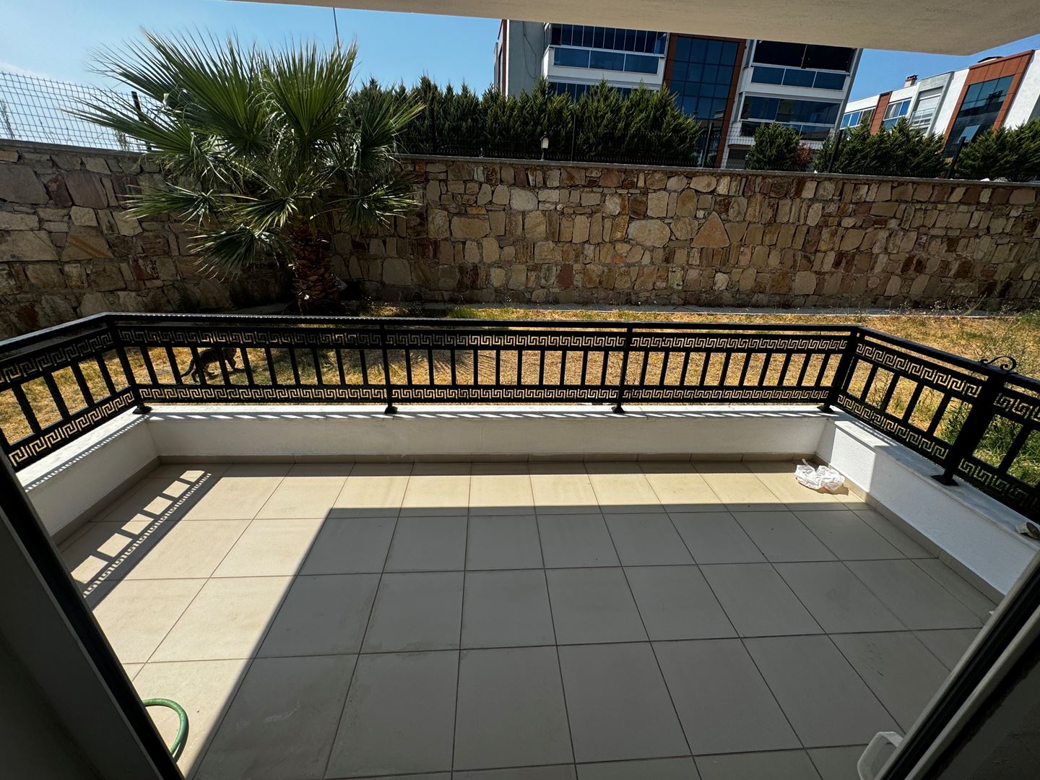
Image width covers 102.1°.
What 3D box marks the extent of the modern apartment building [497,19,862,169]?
[{"bbox_3d":[10.399,-19.844,31.575,23.500,9.300,10.500,0,23,-6],"label":"modern apartment building"}]

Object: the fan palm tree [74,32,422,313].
[{"bbox_3d":[-3.379,-2.709,5.935,4.100,3.450,3.700,1,23,-5],"label":"fan palm tree"}]

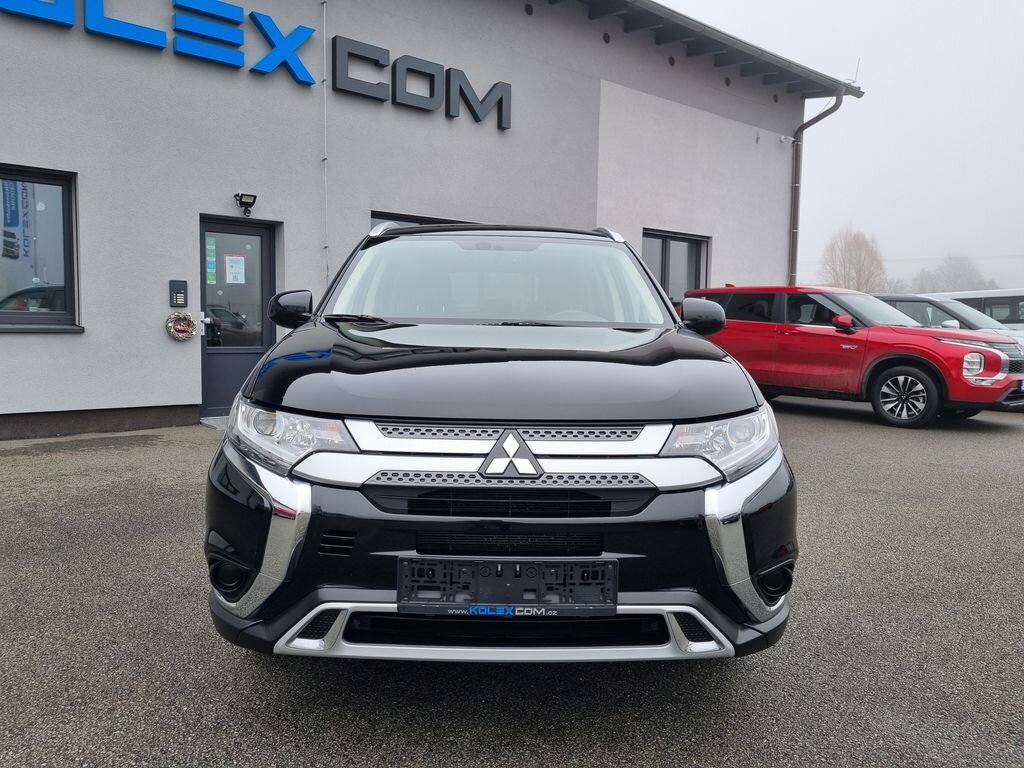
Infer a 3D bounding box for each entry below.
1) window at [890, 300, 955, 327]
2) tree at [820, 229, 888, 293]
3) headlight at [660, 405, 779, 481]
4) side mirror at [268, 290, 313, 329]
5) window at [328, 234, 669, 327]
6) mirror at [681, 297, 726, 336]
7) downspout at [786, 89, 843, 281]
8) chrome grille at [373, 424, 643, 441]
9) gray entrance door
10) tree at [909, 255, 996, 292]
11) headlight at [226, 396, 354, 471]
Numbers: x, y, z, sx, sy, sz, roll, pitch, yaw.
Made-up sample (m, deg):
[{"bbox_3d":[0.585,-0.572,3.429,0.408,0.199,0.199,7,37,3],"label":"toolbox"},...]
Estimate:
[{"bbox_3d":[6.414,-1.083,11.987,0.130,0.400,0.980,-3,6,-39],"label":"window"},{"bbox_3d":[23.083,-6.518,52.314,4.500,8.018,4.500,1,4,0],"label":"tree"},{"bbox_3d":[0.597,0.159,2.170,0.450,0.190,0.420,1,4,-2],"label":"headlight"},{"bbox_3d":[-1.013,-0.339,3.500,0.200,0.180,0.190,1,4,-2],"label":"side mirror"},{"bbox_3d":[-0.067,-0.489,3.530,1.480,0.220,0.960,1,34,-2],"label":"window"},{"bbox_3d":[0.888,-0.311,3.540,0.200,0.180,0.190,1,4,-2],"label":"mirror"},{"bbox_3d":[5.982,-2.766,15.307,0.130,5.700,0.980,-3,6,-39],"label":"downspout"},{"bbox_3d":[-0.006,0.120,1.900,0.670,0.050,0.070,1,4,-2],"label":"chrome grille"},{"bbox_3d":[-3.196,-0.760,8.923,0.950,2.220,0.100,-3,6,-39],"label":"gray entrance door"},{"bbox_3d":[43.071,-8.295,75.340,8.300,8.695,8.300,1,4,0],"label":"tree"},{"bbox_3d":[-0.616,0.141,2.150,0.450,0.190,0.420,1,4,-2],"label":"headlight"}]

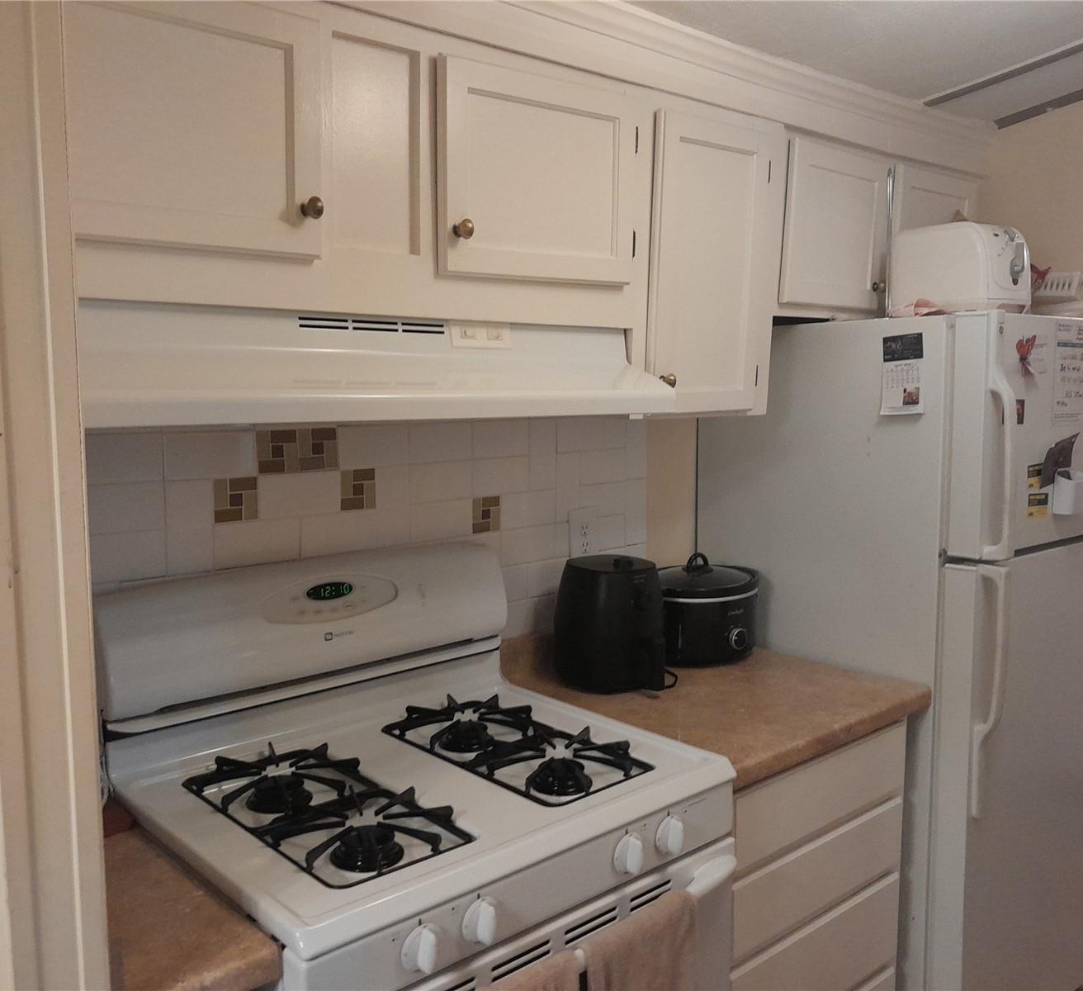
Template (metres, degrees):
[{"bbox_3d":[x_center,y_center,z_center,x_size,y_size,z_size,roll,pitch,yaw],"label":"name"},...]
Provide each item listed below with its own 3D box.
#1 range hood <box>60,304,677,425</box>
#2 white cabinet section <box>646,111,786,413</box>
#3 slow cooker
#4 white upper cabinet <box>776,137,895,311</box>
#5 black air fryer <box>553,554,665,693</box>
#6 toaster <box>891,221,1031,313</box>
[{"bbox_3d":[-0.302,-0.203,1.611,1.060,0.158,0.440,-6,8,-42],"label":"range hood"},{"bbox_3d":[0.240,-0.462,2.175,0.414,0.584,0.353,-6,9,-41],"label":"white cabinet section"},{"bbox_3d":[0.359,0.246,2.341,0.280,0.228,0.270,-6,8,-42],"label":"slow cooker"},{"bbox_3d":[0.563,-0.608,2.413,0.410,0.345,0.300,-6,8,-42],"label":"white upper cabinet"},{"bbox_3d":[0.158,0.262,2.115,0.226,0.246,0.275,-6,8,-42],"label":"black air fryer"},{"bbox_3d":[0.881,-0.468,2.189,0.158,0.195,0.250,-4,7,-30],"label":"toaster"}]

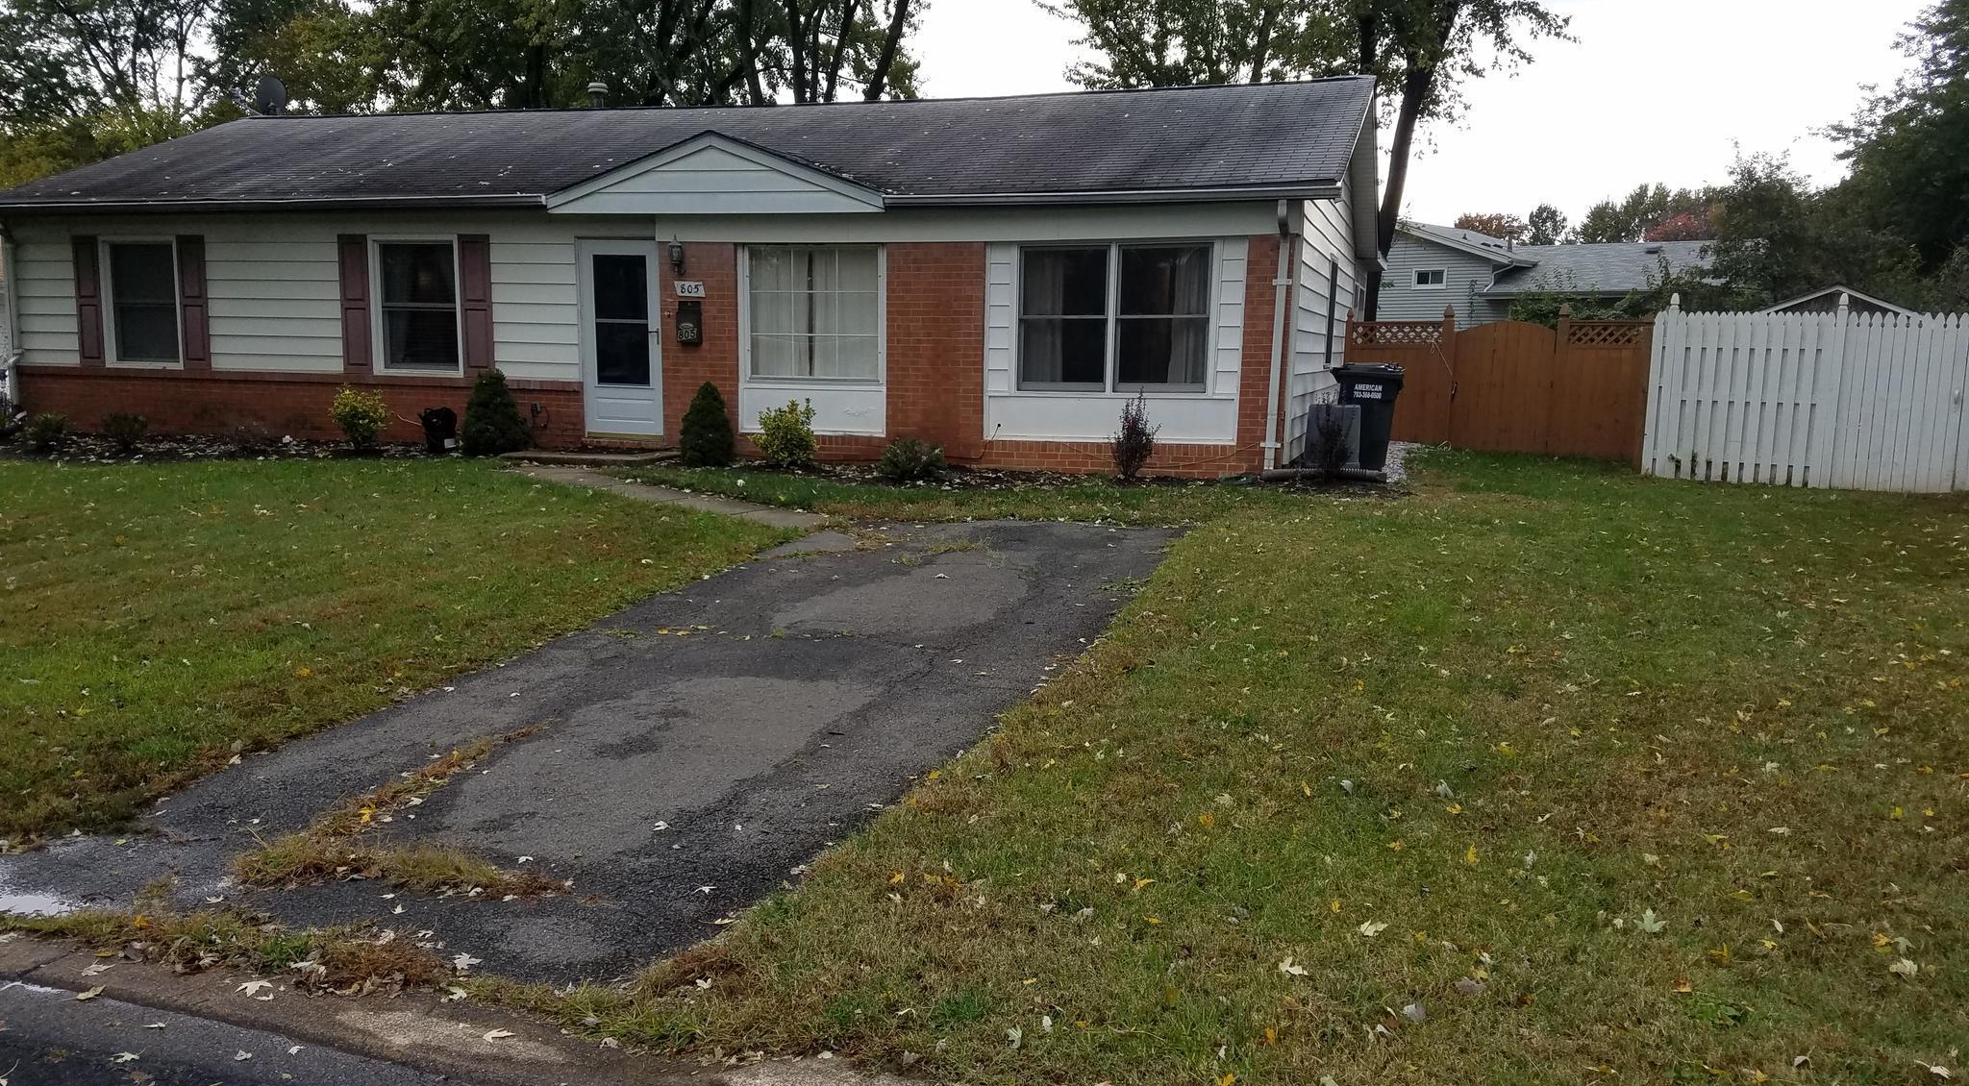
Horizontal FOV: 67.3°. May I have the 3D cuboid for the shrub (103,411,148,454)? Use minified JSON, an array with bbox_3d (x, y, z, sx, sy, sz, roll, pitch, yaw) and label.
[{"bbox_3d":[-9.382,-1.218,16.150,0.460,0.460,0.440,3,8,17],"label":"shrub"}]

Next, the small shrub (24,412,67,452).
[{"bbox_3d":[-10.533,-1.252,16.600,0.420,0.440,0.420,3,8,17],"label":"small shrub"}]

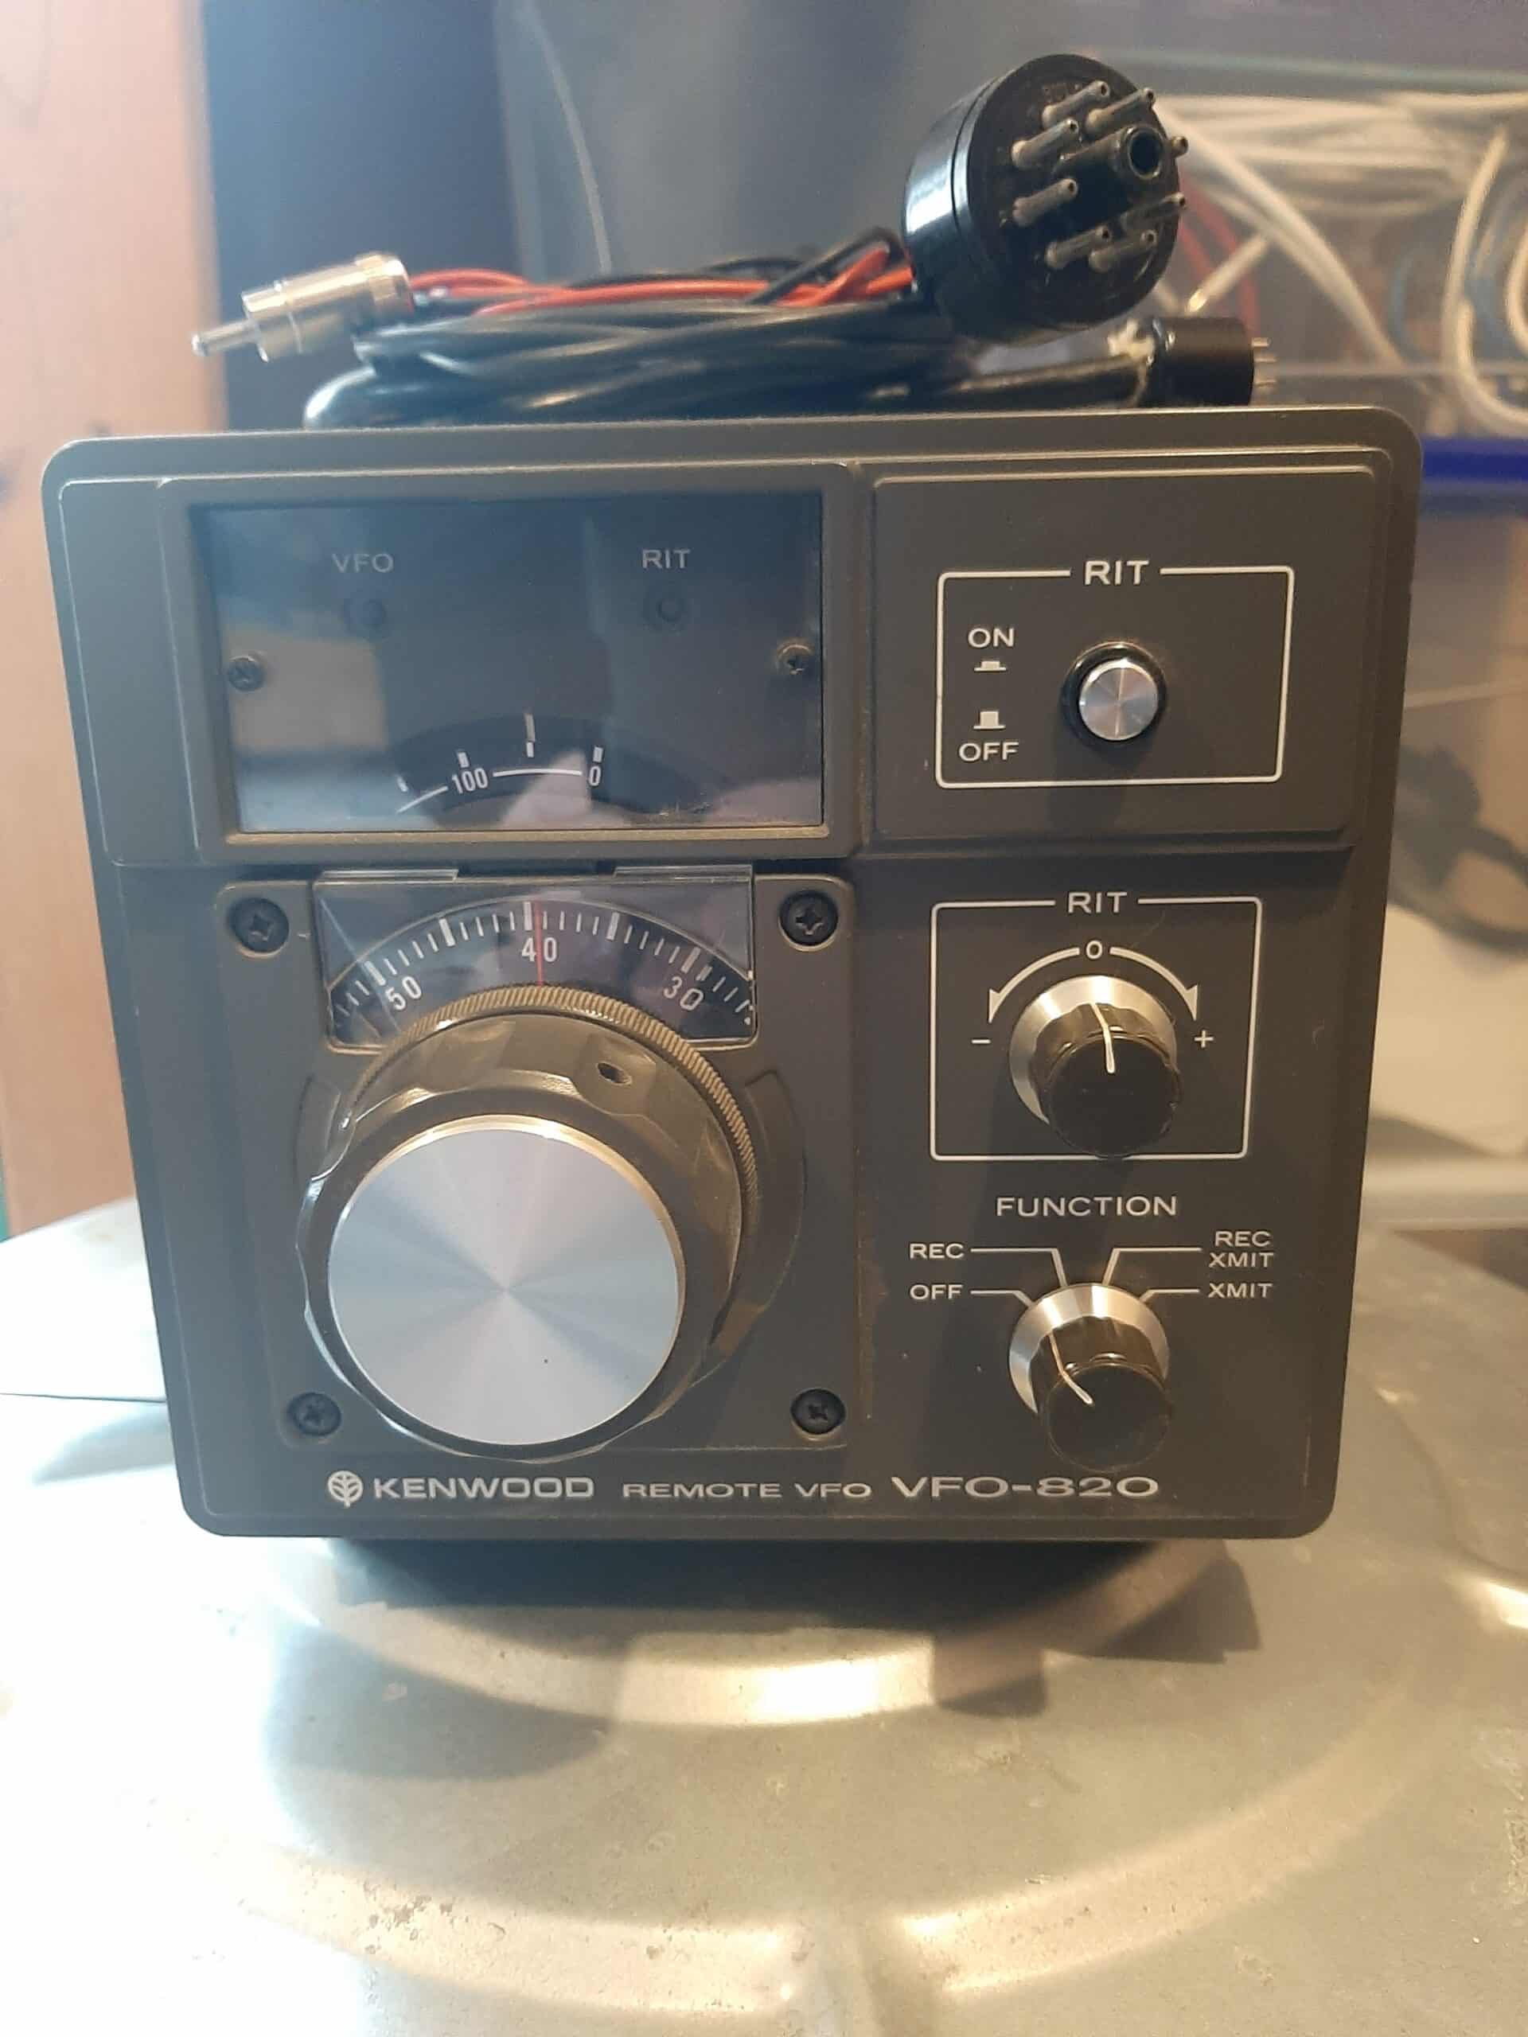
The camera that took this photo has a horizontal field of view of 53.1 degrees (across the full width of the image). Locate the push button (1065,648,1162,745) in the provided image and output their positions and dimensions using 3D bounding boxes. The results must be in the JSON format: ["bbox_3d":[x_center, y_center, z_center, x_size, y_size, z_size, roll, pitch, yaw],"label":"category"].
[{"bbox_3d":[0.042,-0.039,0.183,0.013,0.013,0.006,-1,15,2],"label":"push button"}]

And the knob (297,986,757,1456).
[{"bbox_3d":[-0.030,0.026,0.192,0.056,0.056,0.033,-1,15,2],"label":"knob"}]

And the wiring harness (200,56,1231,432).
[{"bbox_3d":[-0.002,-0.106,0.229,0.150,0.048,0.088,-1,15,2],"label":"wiring harness"}]

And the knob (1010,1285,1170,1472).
[{"bbox_3d":[0.044,0.048,0.203,0.022,0.022,0.018,-1,15,2],"label":"knob"}]

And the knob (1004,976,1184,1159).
[{"bbox_3d":[0.043,0.007,0.192,0.022,0.022,0.018,-1,15,2],"label":"knob"}]

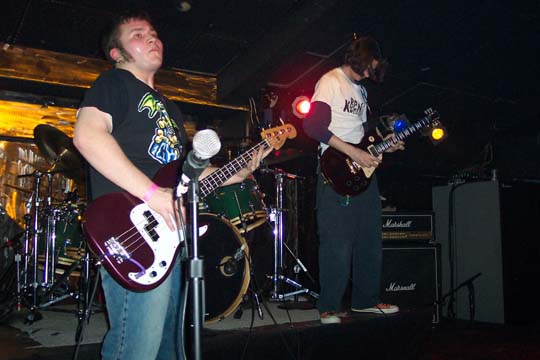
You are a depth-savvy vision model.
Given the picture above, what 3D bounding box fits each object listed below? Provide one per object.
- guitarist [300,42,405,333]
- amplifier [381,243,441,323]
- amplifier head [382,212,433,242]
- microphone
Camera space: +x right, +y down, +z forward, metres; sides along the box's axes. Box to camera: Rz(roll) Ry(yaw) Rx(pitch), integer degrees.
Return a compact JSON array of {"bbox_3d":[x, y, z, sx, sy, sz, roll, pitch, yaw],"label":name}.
[{"bbox_3d":[0.505,0.003,3.450,0.480,1.730,0.550,-3,-4,43],"label":"guitarist"},{"bbox_3d":[1.266,1.012,5.578,0.770,0.790,0.370,-1,-3,8],"label":"amplifier"},{"bbox_3d":[1.234,0.459,5.559,0.750,0.290,0.230,-1,-3,8],"label":"amplifier head"},{"bbox_3d":[-0.140,-0.033,1.097,0.160,0.052,0.052,-54,0,43],"label":"microphone"}]

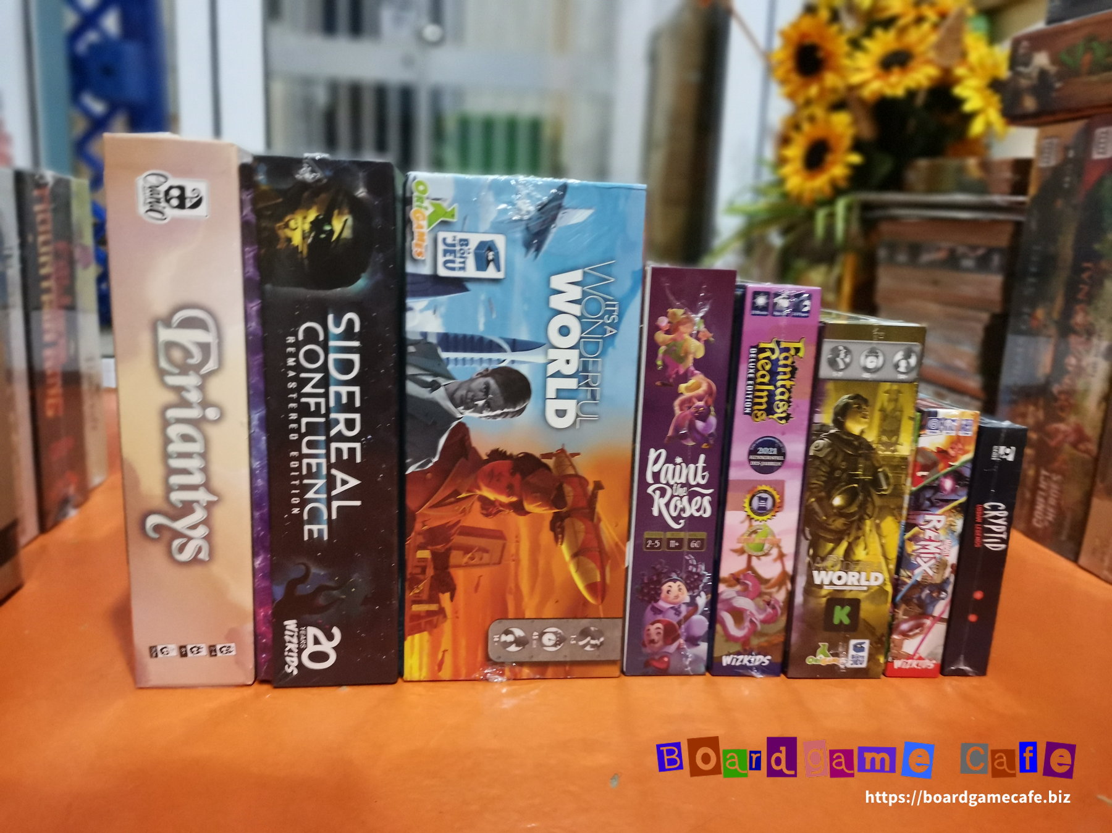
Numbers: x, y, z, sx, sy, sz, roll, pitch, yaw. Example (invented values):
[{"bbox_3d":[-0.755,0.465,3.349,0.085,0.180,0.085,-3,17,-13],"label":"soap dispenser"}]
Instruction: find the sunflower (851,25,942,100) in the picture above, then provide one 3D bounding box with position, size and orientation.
[{"bbox_3d":[0.469,-0.488,1.150,0.122,0.115,0.045,11,-9,35],"label":"sunflower"}]

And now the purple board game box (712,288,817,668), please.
[{"bbox_3d":[0.117,0.023,0.592,0.043,0.238,0.205,2,12,-3],"label":"purple board game box"}]

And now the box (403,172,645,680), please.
[{"bbox_3d":[-0.031,-0.005,0.569,0.128,0.289,0.200,1,12,-7],"label":"box"}]

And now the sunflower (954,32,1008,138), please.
[{"bbox_3d":[0.593,-0.453,1.140,0.120,0.135,0.050,-2,6,-22],"label":"sunflower"}]

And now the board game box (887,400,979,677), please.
[{"bbox_3d":[0.225,0.068,0.565,0.034,0.170,0.122,2,12,-2],"label":"board game box"}]

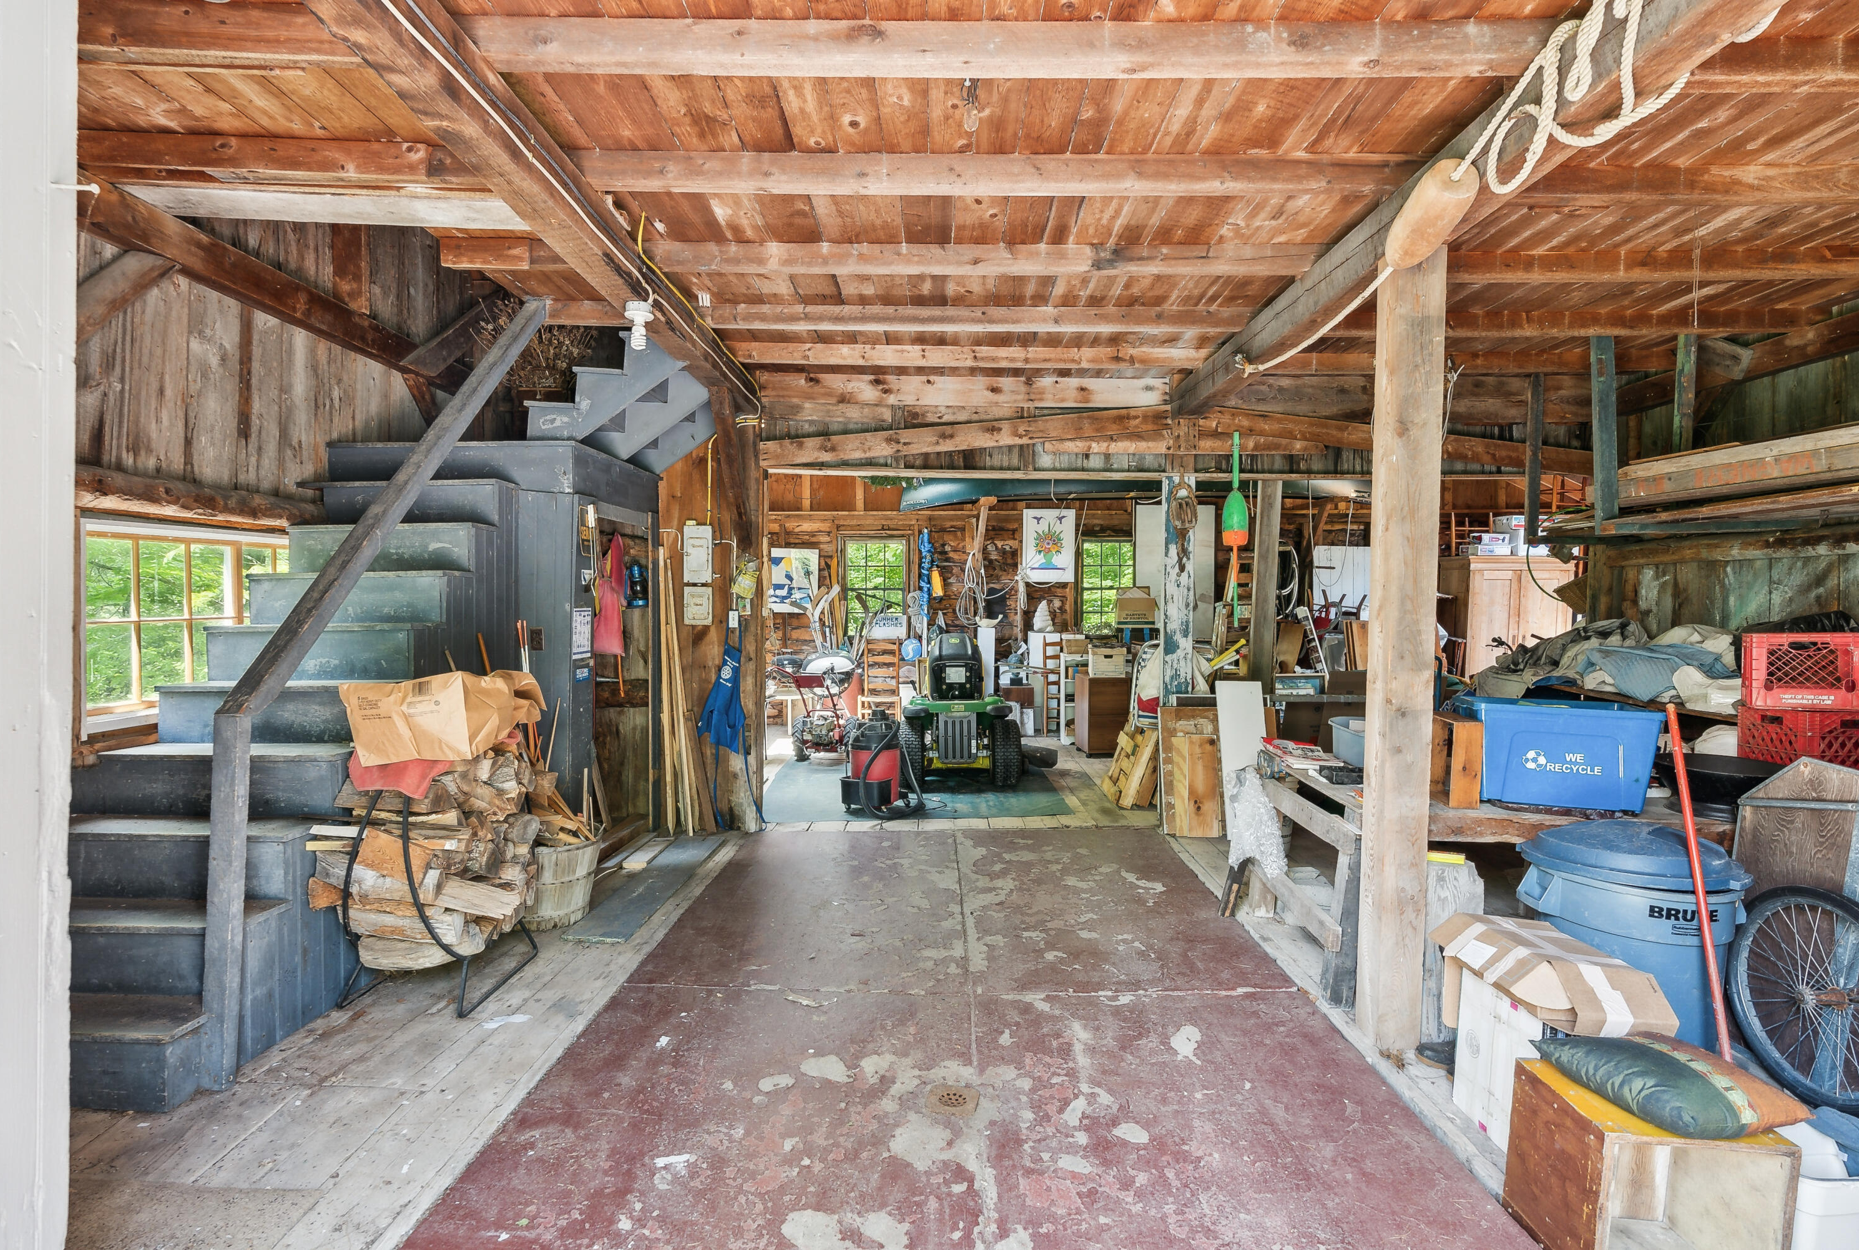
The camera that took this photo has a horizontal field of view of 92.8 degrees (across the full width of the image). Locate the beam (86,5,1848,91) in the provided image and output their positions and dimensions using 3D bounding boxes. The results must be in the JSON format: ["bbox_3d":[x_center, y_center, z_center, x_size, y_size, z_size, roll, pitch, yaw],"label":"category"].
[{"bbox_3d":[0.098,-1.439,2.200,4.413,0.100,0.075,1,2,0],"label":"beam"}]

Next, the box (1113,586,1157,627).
[{"bbox_3d":[1.951,-0.181,8.400,0.390,0.380,0.360,1,2,1],"label":"box"}]

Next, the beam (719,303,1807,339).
[{"bbox_3d":[1.621,-1.493,4.310,5.302,0.100,0.090,0,2,0],"label":"beam"}]

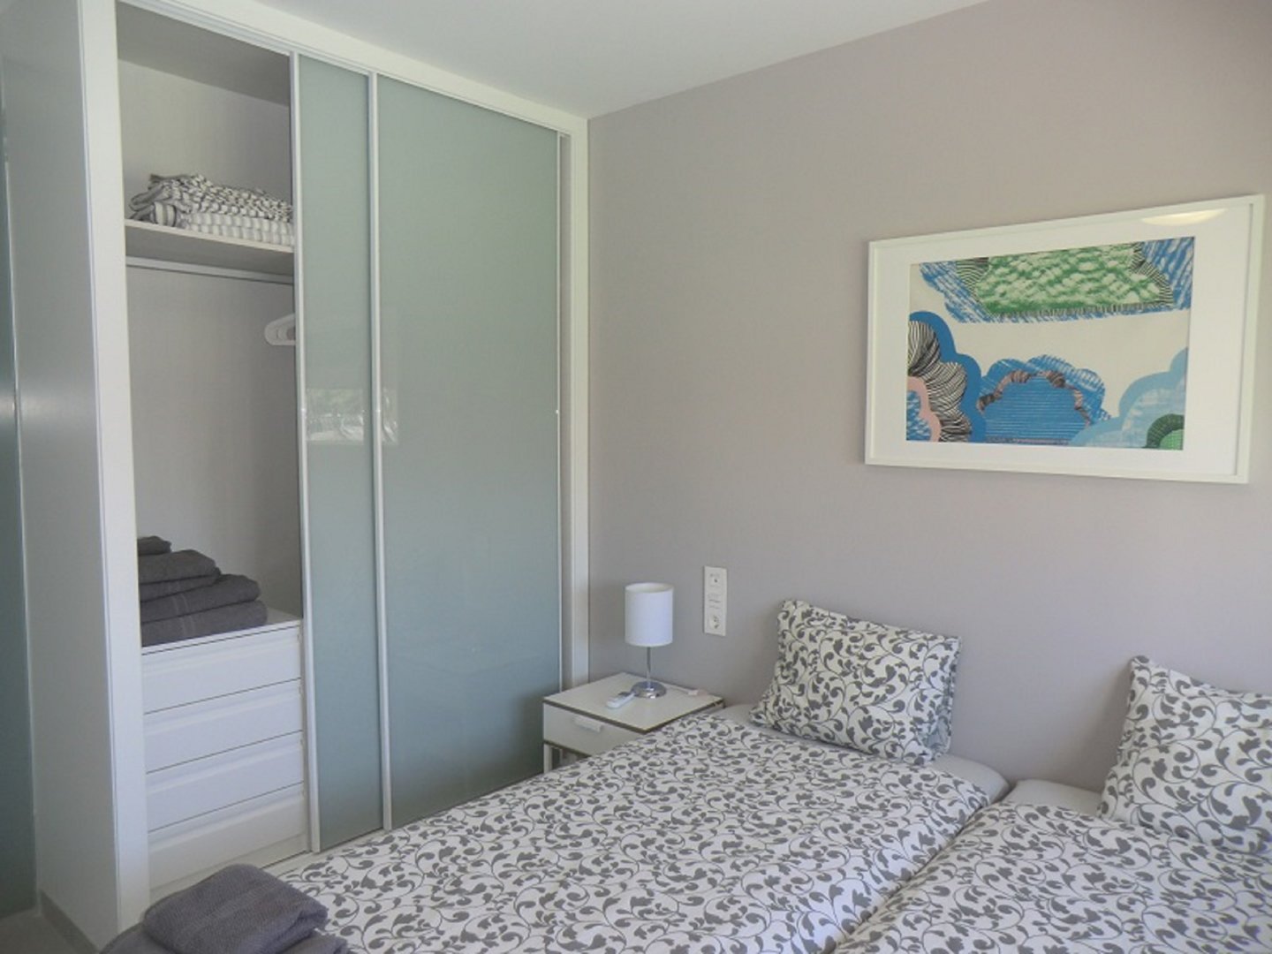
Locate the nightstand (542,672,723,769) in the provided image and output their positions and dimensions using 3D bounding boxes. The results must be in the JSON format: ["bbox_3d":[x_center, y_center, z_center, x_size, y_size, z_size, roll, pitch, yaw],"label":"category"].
[{"bbox_3d":[-0.007,1.017,3.025,0.453,0.524,0.395,4,6,41],"label":"nightstand"}]

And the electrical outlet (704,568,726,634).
[{"bbox_3d":[0.271,0.421,2.992,0.087,0.228,0.012,4,6,41],"label":"electrical outlet"}]

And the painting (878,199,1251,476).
[{"bbox_3d":[1.030,-0.329,2.264,0.926,0.636,0.025,4,6,41],"label":"painting"}]

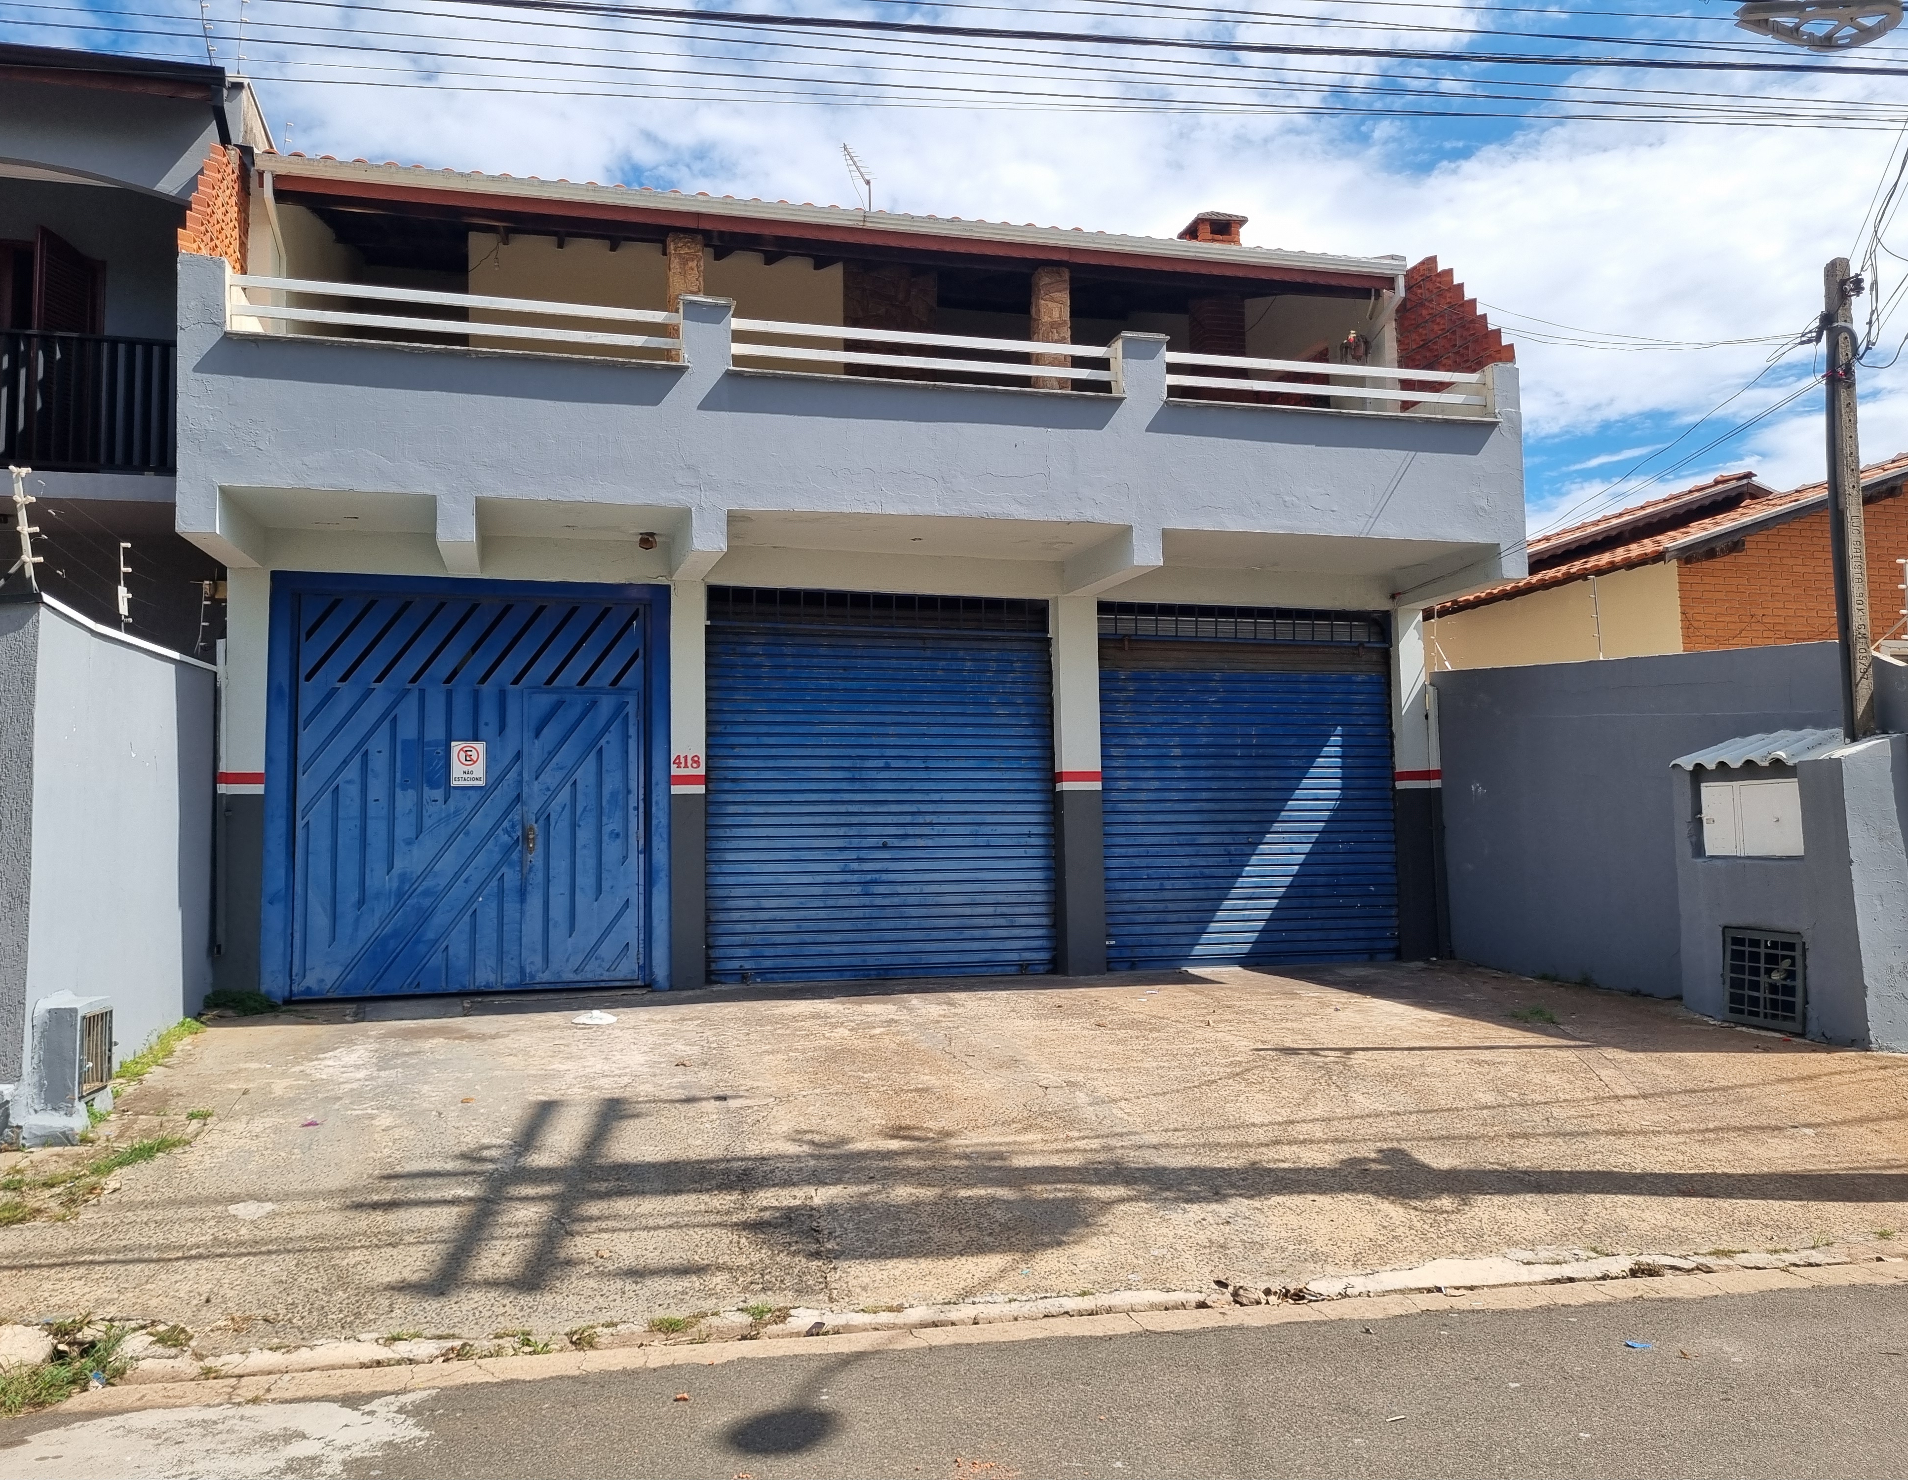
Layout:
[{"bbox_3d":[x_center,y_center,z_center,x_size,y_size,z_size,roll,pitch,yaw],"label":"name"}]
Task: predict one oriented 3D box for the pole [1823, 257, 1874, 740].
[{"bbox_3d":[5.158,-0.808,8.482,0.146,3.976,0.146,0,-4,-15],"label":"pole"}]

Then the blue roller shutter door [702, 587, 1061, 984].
[{"bbox_3d":[-0.536,0.350,11.466,2.719,2.981,0.101,0,-4,-15],"label":"blue roller shutter door"}]

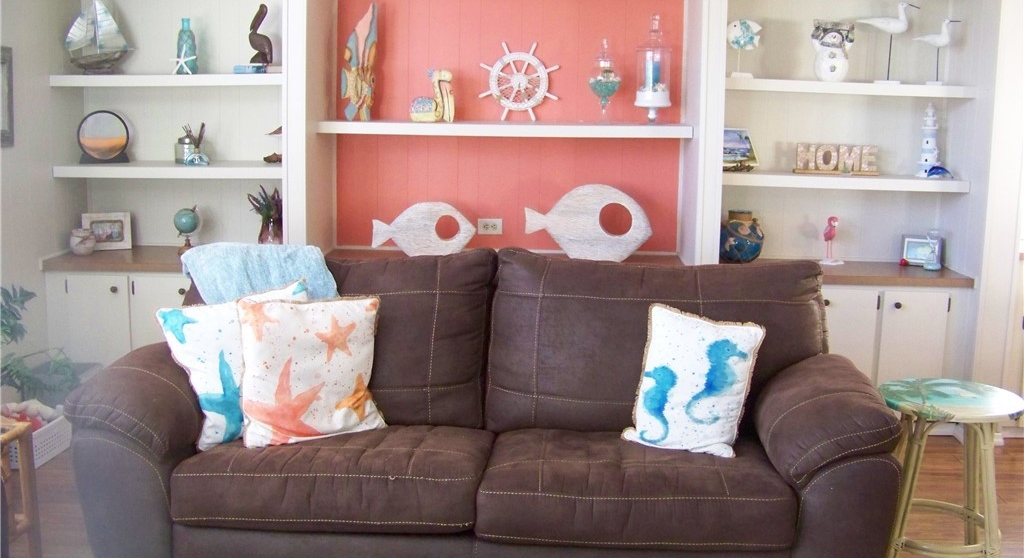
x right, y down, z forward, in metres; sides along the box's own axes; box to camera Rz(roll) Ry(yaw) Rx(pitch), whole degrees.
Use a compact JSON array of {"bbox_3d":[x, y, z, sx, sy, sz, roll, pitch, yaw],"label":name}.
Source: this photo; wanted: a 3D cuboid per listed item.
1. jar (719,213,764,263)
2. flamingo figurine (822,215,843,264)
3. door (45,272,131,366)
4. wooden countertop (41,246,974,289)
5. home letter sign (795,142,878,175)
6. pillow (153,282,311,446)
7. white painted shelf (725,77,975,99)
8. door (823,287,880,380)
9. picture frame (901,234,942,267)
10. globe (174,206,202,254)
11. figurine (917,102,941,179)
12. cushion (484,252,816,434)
[{"bbox_3d":[1.040,-0.189,4.848,0.210,0.230,0.210,1,9,1],"label":"jar"},{"bbox_3d":[1.442,-0.173,4.791,0.100,0.222,0.090,9,13,41],"label":"flamingo figurine"},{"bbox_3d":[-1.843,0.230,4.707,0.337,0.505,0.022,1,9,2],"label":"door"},{"bbox_3d":[-0.035,-0.058,4.809,4.019,0.043,0.497,1,9,2],"label":"wooden countertop"},{"bbox_3d":[1.447,-0.532,4.742,0.370,0.138,0.050,1,9,1],"label":"home letter sign"},{"bbox_3d":[-0.776,0.252,3.100,0.420,0.420,0.140,-14,-10,-15],"label":"pillow"},{"bbox_3d":[1.423,-0.826,4.634,1.045,0.050,0.355,1,10,1],"label":"white painted shelf"},{"bbox_3d":[1.425,0.295,4.586,0.280,0.505,0.022,1,9,2],"label":"door"},{"bbox_3d":[1.869,-0.130,4.849,0.181,0.142,0.025,4,-1,18],"label":"picture frame"},{"bbox_3d":[-1.482,-0.225,4.880,0.128,0.225,0.115,1,9,2],"label":"globe"},{"bbox_3d":[1.849,-0.613,4.703,0.112,0.320,0.112,1,9,2],"label":"figurine"},{"bbox_3d":[0.452,0.205,3.330,0.980,0.540,0.240,1,-5,4],"label":"cushion"}]

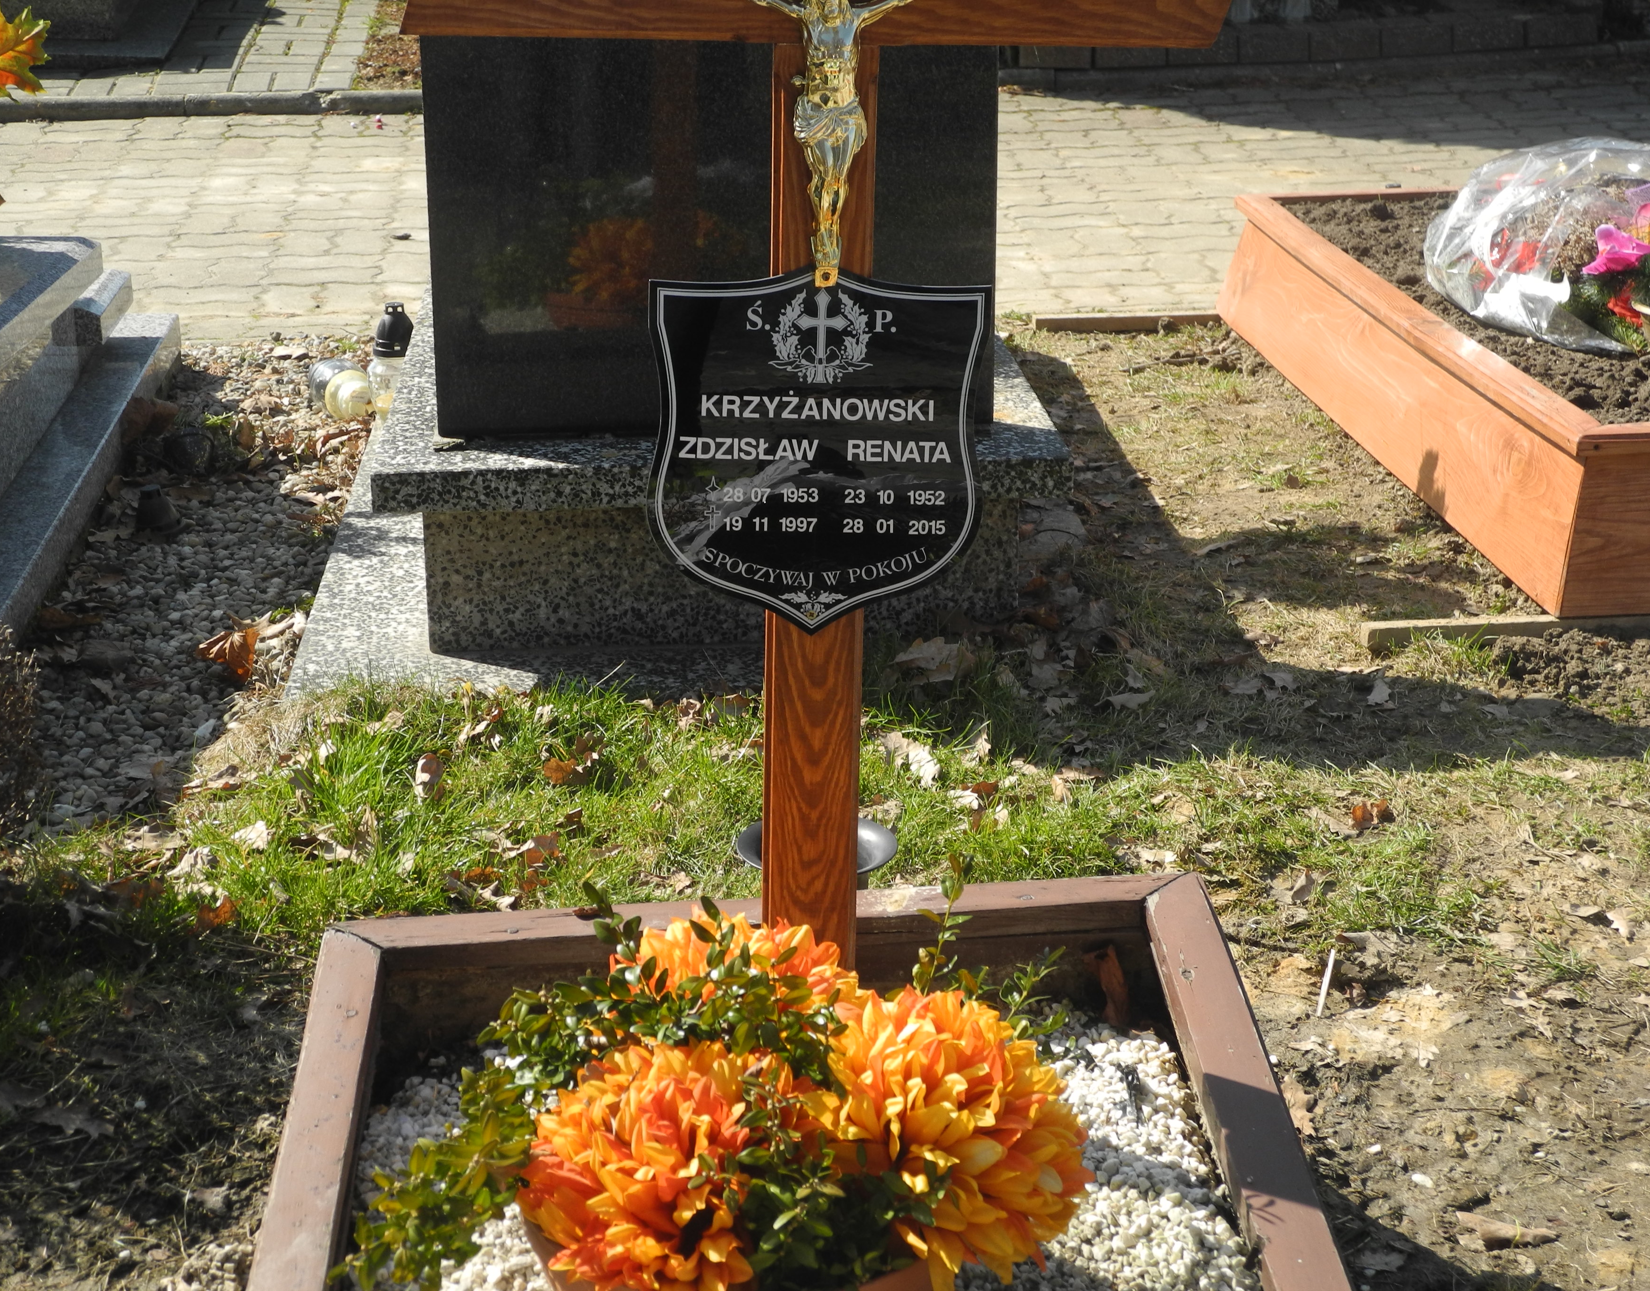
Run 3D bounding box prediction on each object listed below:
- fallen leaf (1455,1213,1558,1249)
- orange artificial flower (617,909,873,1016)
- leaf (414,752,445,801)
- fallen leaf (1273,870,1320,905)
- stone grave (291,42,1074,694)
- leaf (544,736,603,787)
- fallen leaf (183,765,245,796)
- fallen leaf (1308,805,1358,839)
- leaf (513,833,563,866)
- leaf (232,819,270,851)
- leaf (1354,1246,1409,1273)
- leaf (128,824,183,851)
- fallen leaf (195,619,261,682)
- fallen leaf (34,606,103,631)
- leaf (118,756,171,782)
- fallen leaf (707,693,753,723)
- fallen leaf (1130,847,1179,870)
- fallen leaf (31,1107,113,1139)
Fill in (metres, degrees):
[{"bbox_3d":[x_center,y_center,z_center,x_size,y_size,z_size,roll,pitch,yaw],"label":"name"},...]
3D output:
[{"bbox_3d":[0.599,0.513,2.668,0.088,0.020,0.036,4,21,13],"label":"fallen leaf"},{"bbox_3d":[-0.071,0.319,2.680,0.222,0.165,0.205,0,21,0],"label":"orange artificial flower"},{"bbox_3d":[-0.493,0.163,3.774,0.038,0.042,0.045,0,21,0],"label":"leaf"},{"bbox_3d":[0.542,0.278,3.480,0.054,0.028,0.038,0,21,0],"label":"fallen leaf"},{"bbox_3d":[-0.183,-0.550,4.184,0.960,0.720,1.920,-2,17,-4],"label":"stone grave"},{"bbox_3d":[-0.317,0.146,3.819,0.076,0.038,0.060,0,21,0],"label":"leaf"},{"bbox_3d":[-0.758,0.169,3.764,0.077,0.022,0.050,0,21,0],"label":"fallen leaf"},{"bbox_3d":[0.581,0.199,3.466,0.070,0.020,0.034,14,25,33],"label":"fallen leaf"},{"bbox_3d":[-0.340,0.240,3.578,0.059,0.025,0.042,0,21,0],"label":"leaf"},{"bbox_3d":[-0.558,0.184,2.950,0.036,0.018,0.042,-2,17,-4],"label":"leaf"},{"bbox_3d":[0.483,0.531,2.635,0.047,0.012,0.036,0,21,0],"label":"leaf"},{"bbox_3d":[-0.654,0.187,2.963,0.051,0.016,0.042,-2,17,-4],"label":"leaf"},{"bbox_3d":[-0.692,0.006,3.515,0.072,0.050,0.055,-2,17,-4],"label":"fallen leaf"},{"bbox_3d":[-1.036,-0.038,4.150,0.092,0.022,0.045,2,21,7],"label":"fallen leaf"},{"bbox_3d":[-0.822,0.147,3.657,0.062,0.016,0.048,0,21,0],"label":"leaf"},{"bbox_3d":[-0.103,0.068,3.300,0.047,0.026,0.035,-2,17,-4],"label":"fallen leaf"},{"bbox_3d":[0.387,0.250,3.555,0.057,0.017,0.038,0,21,0],"label":"fallen leaf"},{"bbox_3d":[-0.709,0.446,2.850,0.080,0.020,0.045,4,21,11],"label":"fallen leaf"}]

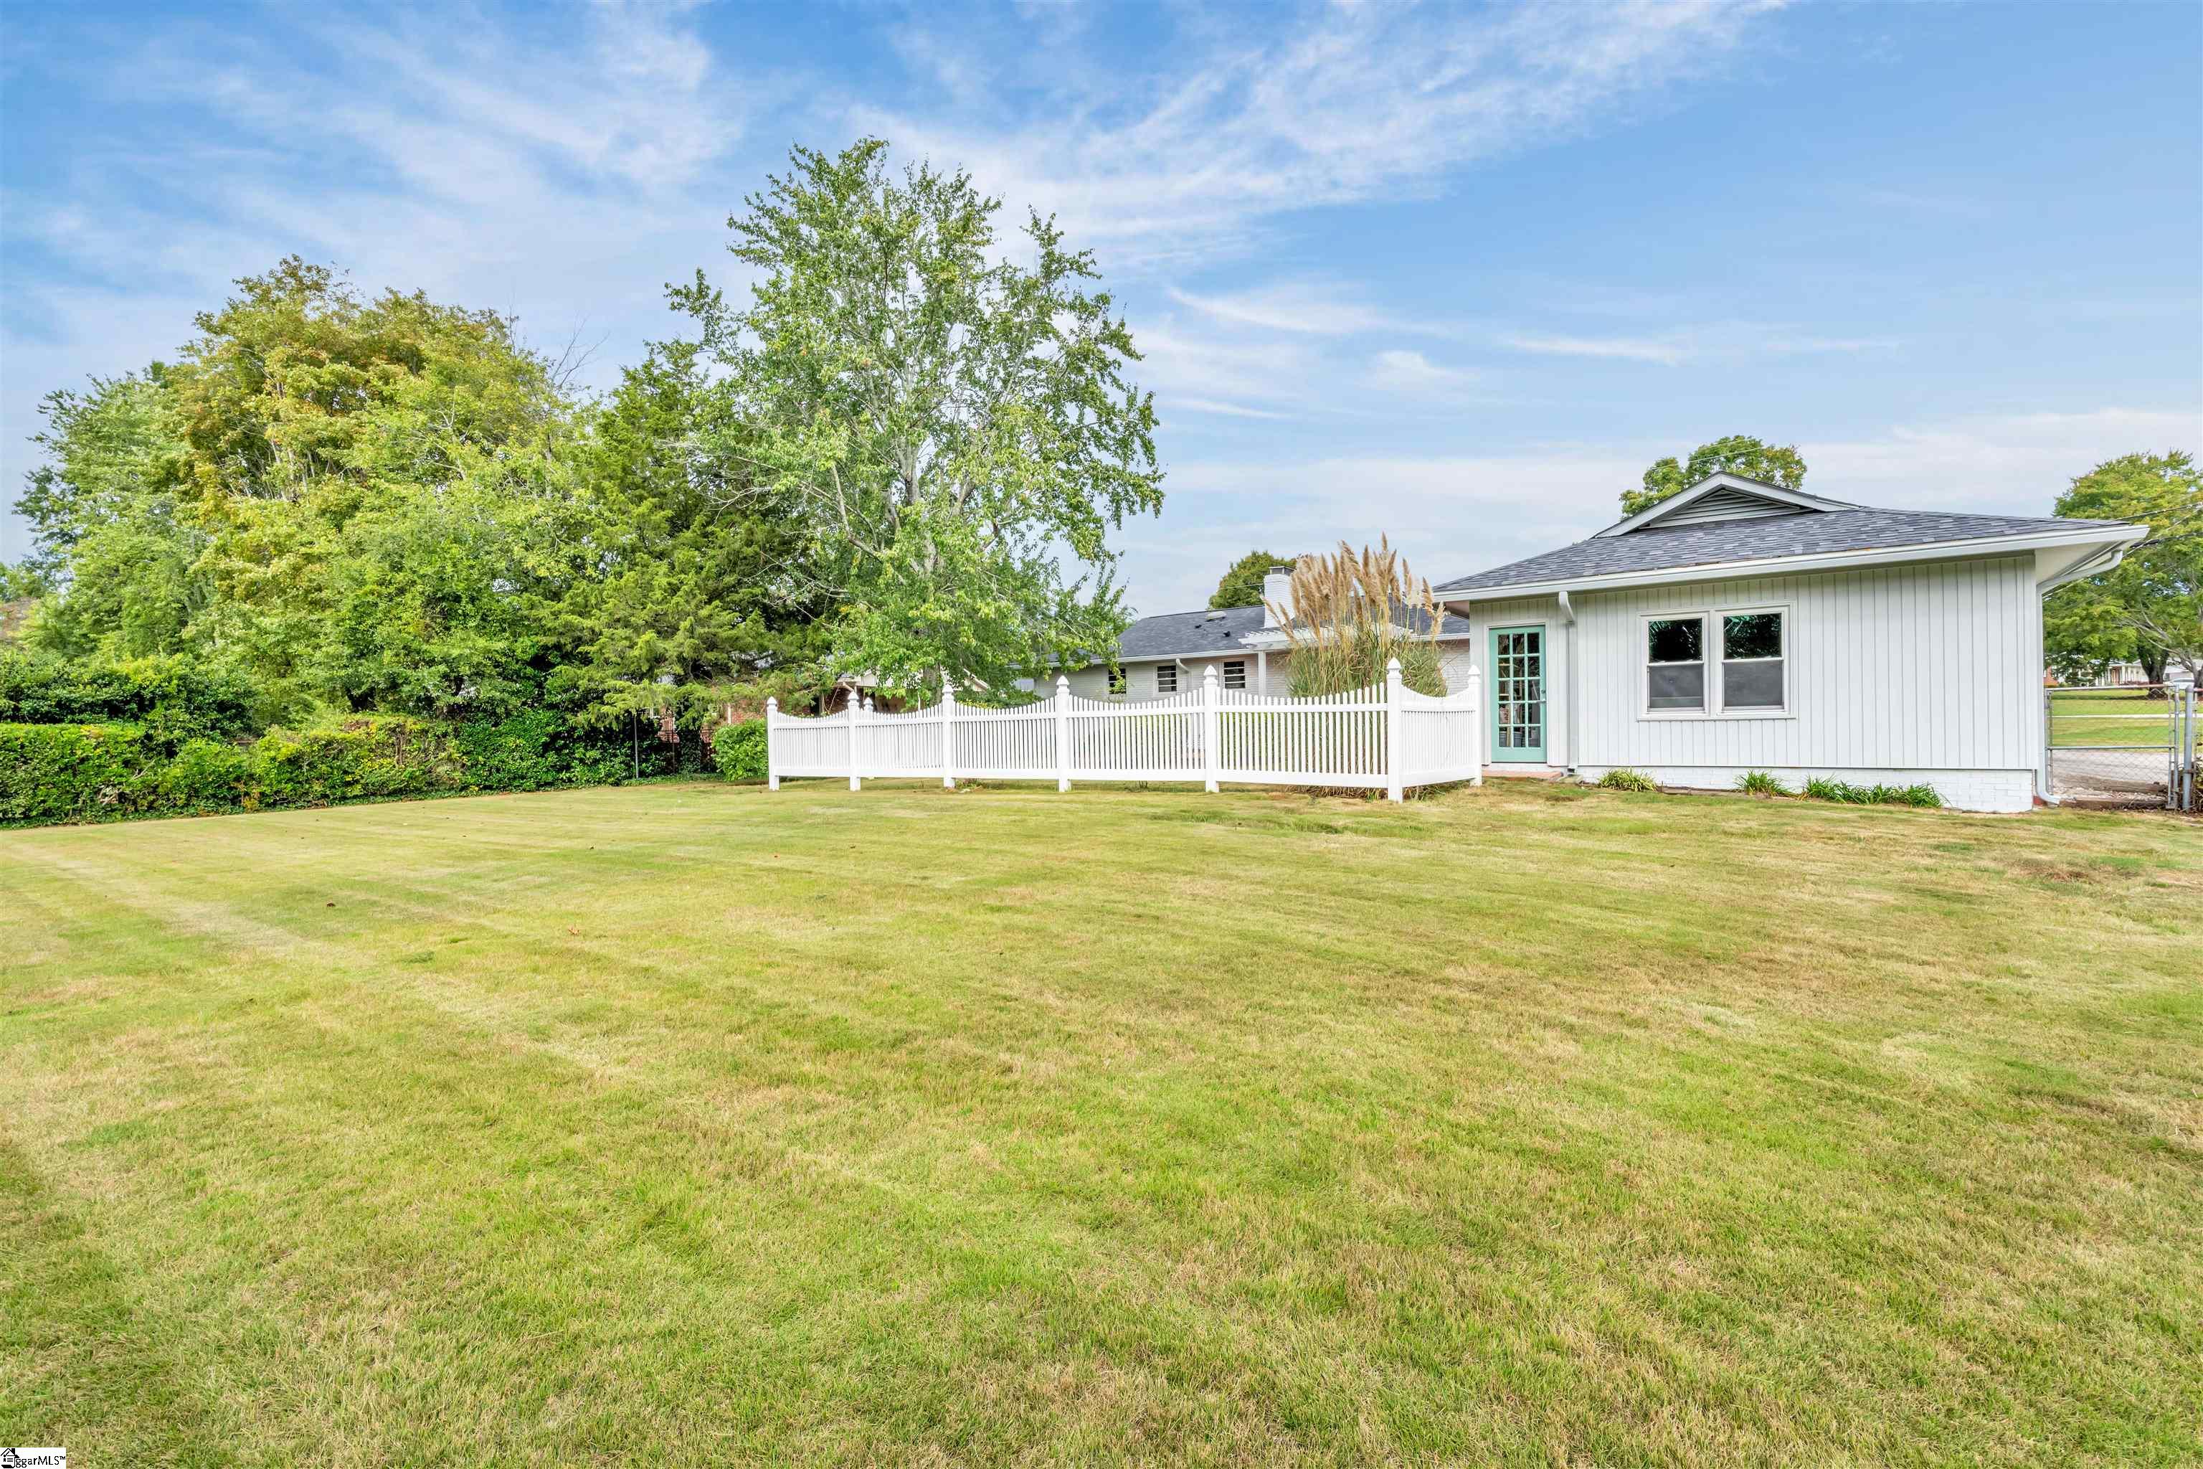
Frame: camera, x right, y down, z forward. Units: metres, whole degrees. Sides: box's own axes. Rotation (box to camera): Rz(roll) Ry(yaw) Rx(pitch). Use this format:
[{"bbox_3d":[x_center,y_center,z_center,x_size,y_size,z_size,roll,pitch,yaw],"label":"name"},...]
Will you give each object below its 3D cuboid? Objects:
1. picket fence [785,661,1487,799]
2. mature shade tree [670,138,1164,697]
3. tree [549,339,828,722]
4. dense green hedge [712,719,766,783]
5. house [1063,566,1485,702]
[{"bbox_3d":[-0.750,0.070,15.900,12.500,1.850,2.570,-1,-1,38],"label":"picket fence"},{"bbox_3d":[-4.700,-7.100,25.000,12.400,16.200,11.800,0,-1,-11],"label":"mature shade tree"},{"bbox_3d":[-11.000,-4.600,26.000,7.400,11.700,7.200,0,-1,-24],"label":"tree"},{"bbox_3d":[-8.300,0.330,23.000,1.800,1.500,1.600,-1,-1,37],"label":"dense green hedge"},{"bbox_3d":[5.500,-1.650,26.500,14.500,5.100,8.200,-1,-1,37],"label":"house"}]

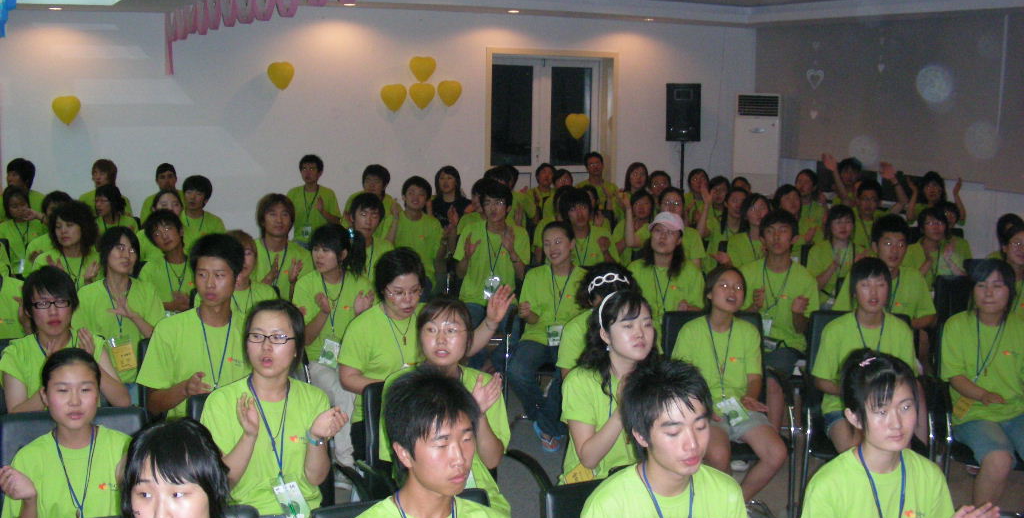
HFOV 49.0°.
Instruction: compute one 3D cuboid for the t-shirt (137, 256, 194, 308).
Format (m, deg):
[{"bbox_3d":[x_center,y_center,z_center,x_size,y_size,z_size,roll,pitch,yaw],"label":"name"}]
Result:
[{"bbox_3d":[-1.733,0.219,5.736,0.410,0.480,0.250,-2,9,-17],"label":"t-shirt"}]

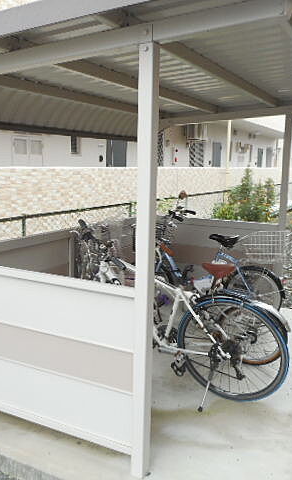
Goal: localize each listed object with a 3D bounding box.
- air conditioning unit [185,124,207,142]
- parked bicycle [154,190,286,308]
[{"bbox_3d":[1.404,-2.985,12.600,0.320,0.550,0.780,6,10,27],"label":"air conditioning unit"},{"bbox_3d":[0.550,0.167,4.362,1.520,1.140,0.560,6,10,27],"label":"parked bicycle"}]

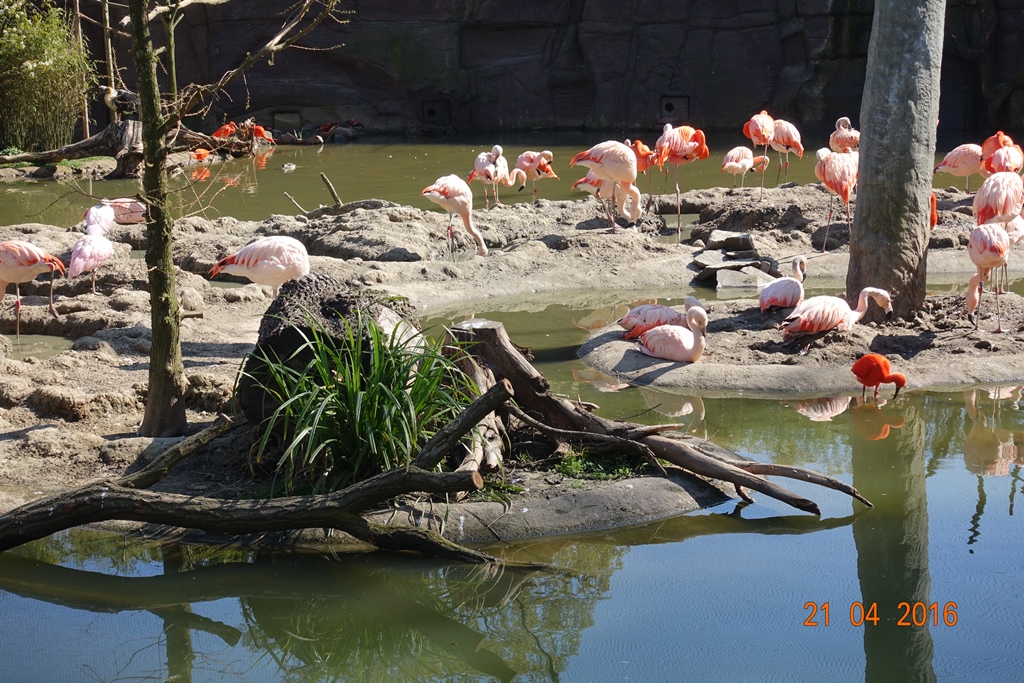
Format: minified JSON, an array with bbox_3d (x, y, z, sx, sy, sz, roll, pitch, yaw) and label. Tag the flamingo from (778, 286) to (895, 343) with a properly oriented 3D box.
[{"bbox_3d":[2.290,-0.183,14.050,0.730,0.360,0.310,-5,11,-18],"label":"flamingo"}]

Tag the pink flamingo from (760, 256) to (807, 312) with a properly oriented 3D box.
[{"bbox_3d":[1.861,-0.399,13.700,0.280,0.370,0.420,6,12,33],"label":"pink flamingo"}]

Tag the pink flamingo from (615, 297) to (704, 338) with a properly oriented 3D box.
[{"bbox_3d":[0.970,-0.138,13.100,0.540,0.310,0.280,-4,11,-17],"label":"pink flamingo"}]

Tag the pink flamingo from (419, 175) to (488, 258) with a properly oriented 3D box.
[{"bbox_3d":[-0.552,-1.180,18.800,0.600,0.790,0.280,2,11,15],"label":"pink flamingo"}]

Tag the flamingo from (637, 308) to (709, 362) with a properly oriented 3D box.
[{"bbox_3d":[1.022,-0.044,12.600,0.450,0.330,0.270,5,12,29],"label":"flamingo"}]

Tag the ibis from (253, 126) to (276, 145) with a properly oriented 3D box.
[{"bbox_3d":[-4.023,-3.333,32.300,0.460,0.330,0.190,-2,11,-5],"label":"ibis"}]

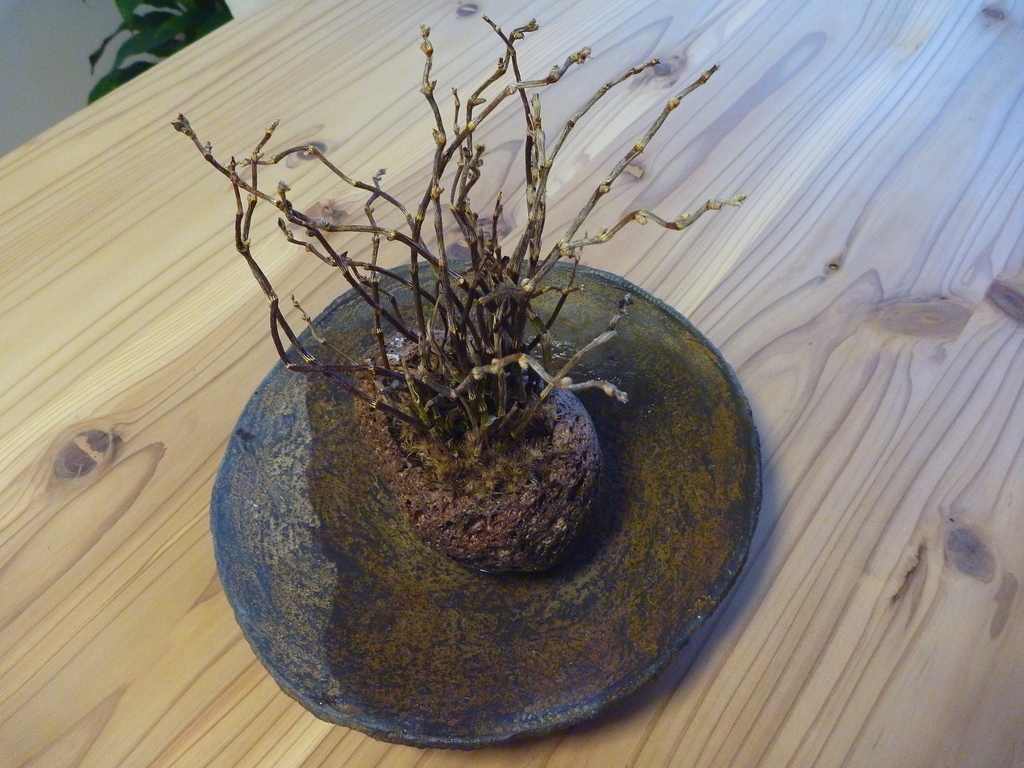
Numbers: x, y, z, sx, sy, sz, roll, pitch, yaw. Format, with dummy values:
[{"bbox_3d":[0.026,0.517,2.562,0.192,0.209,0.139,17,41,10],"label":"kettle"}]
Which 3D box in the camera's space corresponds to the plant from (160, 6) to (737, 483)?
[{"bbox_3d":[-0.019,-0.037,0.299,0.183,0.128,0.133,-2,54,3],"label":"plant"}]

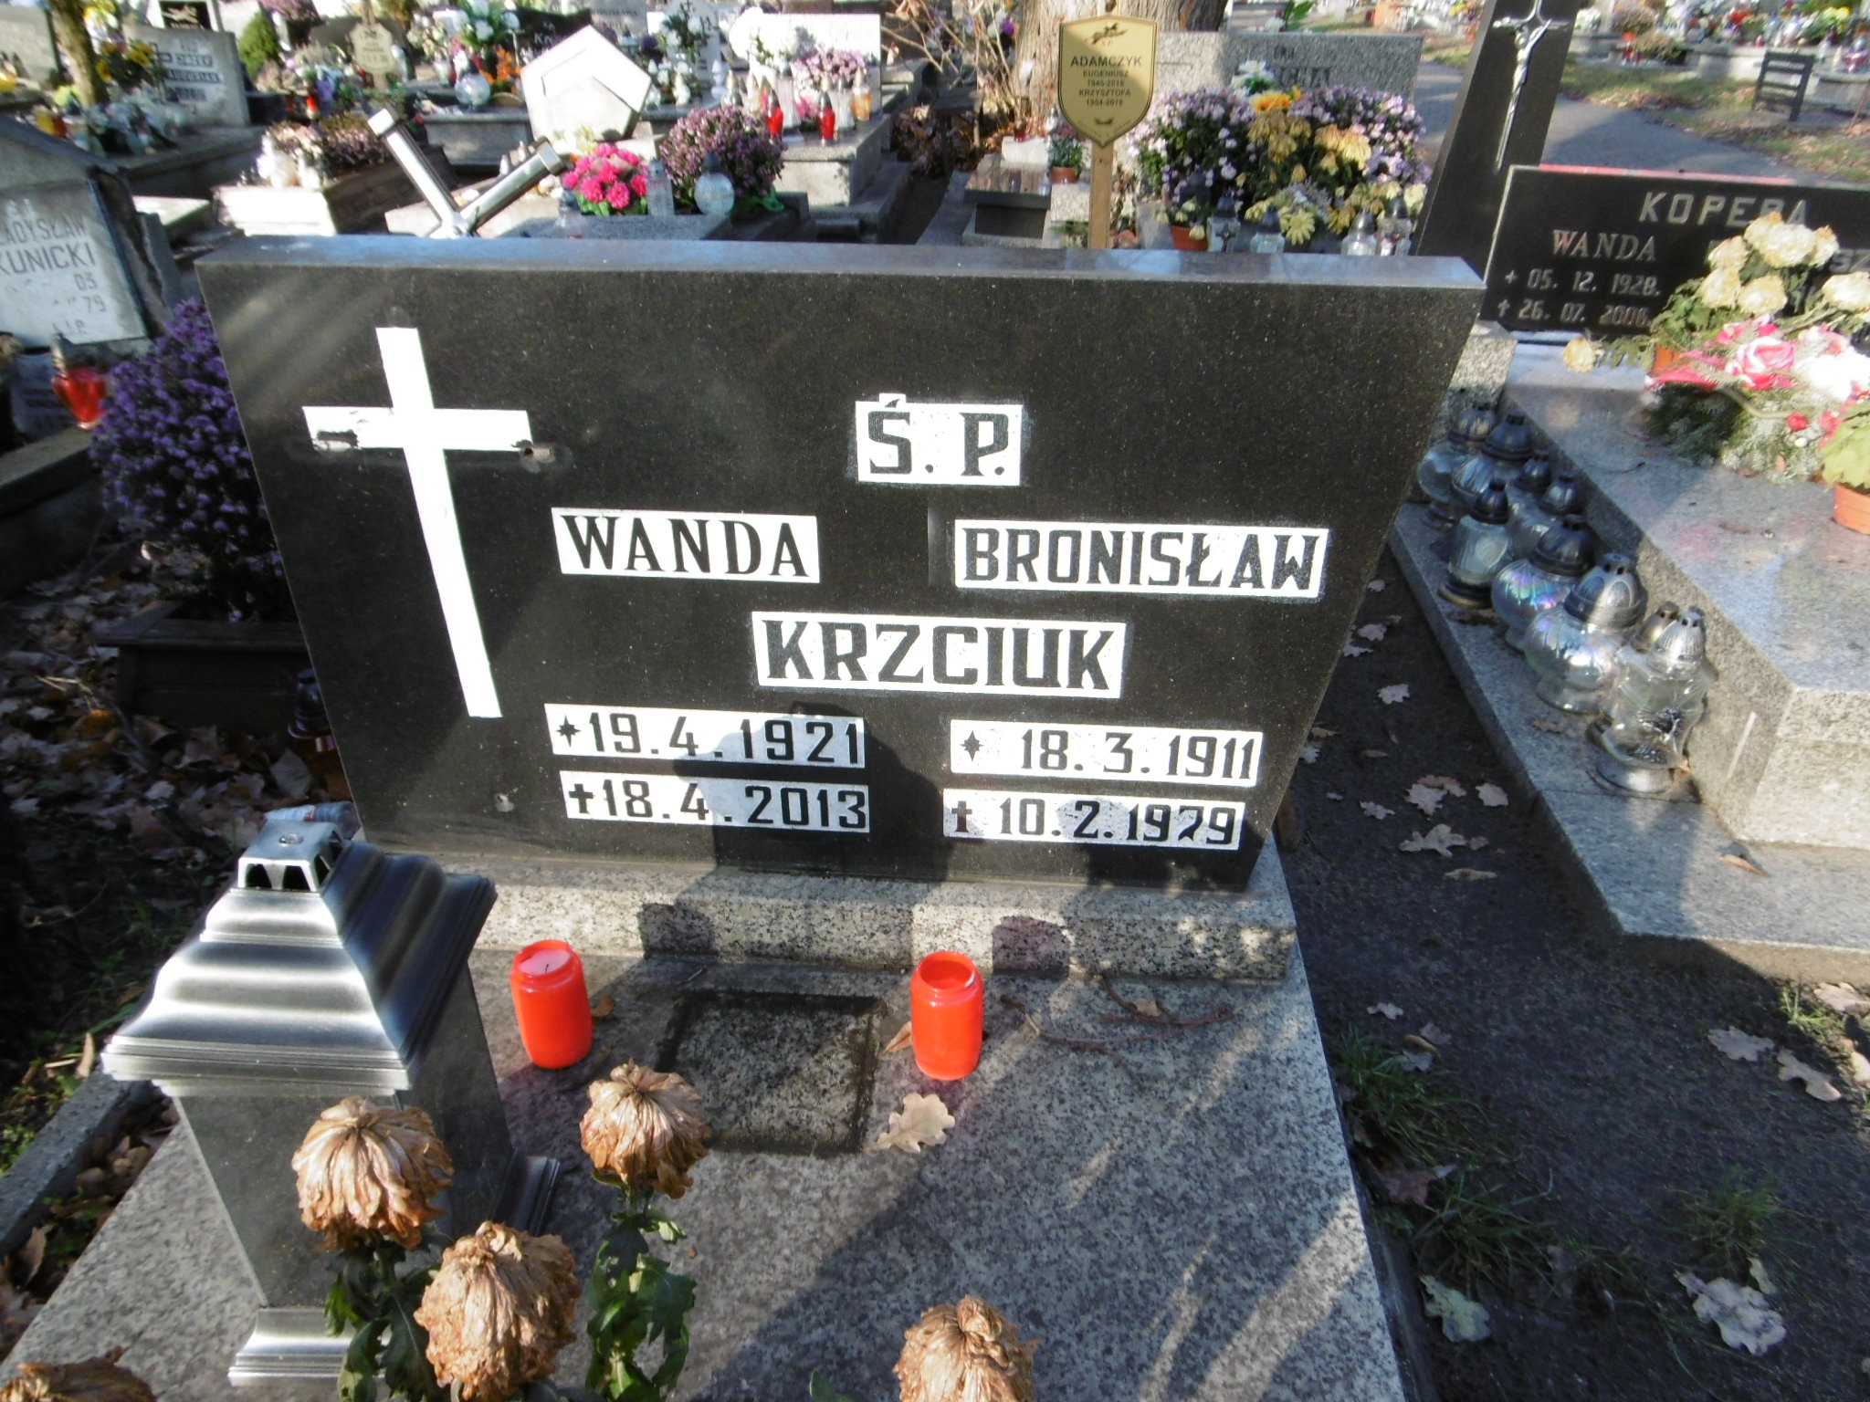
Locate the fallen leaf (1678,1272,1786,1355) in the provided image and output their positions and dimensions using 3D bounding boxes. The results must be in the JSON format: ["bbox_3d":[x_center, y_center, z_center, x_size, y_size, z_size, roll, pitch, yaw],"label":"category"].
[{"bbox_3d":[0.757,0.577,1.221,0.077,0.020,0.085,2,31,3],"label":"fallen leaf"}]

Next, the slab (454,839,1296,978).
[{"bbox_3d":[-0.140,0.190,1.423,1.013,0.080,0.187,2,32,4],"label":"slab"}]

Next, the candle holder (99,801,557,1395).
[{"bbox_3d":[-0.418,0.274,0.937,0.193,0.434,0.193,0,31,1],"label":"candle holder"}]

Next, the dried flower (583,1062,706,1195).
[{"bbox_3d":[-0.162,0.240,0.725,0.073,0.072,0.073,2,31,4],"label":"dried flower"}]

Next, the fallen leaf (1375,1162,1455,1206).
[{"bbox_3d":[0.520,0.505,1.372,0.088,0.018,0.051,-5,33,-7],"label":"fallen leaf"}]

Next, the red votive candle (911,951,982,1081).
[{"bbox_3d":[0.012,0.297,1.221,0.066,0.114,0.066,2,32,4],"label":"red votive candle"}]

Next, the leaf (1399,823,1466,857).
[{"bbox_3d":[0.716,0.204,1.844,0.096,0.025,0.056,-19,36,-29],"label":"leaf"}]

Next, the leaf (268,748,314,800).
[{"bbox_3d":[-0.971,0.120,1.952,0.072,0.018,0.090,2,72,4],"label":"leaf"}]

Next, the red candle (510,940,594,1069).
[{"bbox_3d":[-0.364,0.289,1.236,0.066,0.114,0.066,2,32,4],"label":"red candle"}]

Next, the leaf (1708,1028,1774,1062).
[{"bbox_3d":[0.960,0.401,1.534,0.068,0.018,0.053,9,33,14],"label":"leaf"}]

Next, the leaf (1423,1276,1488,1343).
[{"bbox_3d":[0.500,0.580,1.253,0.052,0.018,0.076,-21,38,-29],"label":"leaf"}]

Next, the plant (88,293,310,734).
[{"bbox_3d":[-1.071,-0.303,2.062,0.490,0.660,0.403,2,32,4],"label":"plant"}]

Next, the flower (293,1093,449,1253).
[{"bbox_3d":[-0.299,0.251,0.691,0.083,0.070,0.081,2,32,4],"label":"flower"}]

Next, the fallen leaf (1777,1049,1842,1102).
[{"bbox_3d":[0.987,0.427,1.473,0.048,0.020,0.075,-17,35,-26],"label":"fallen leaf"}]

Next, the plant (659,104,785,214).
[{"bbox_3d":[-0.672,-1.712,4.100,0.370,0.330,0.370,2,31,4],"label":"plant"}]

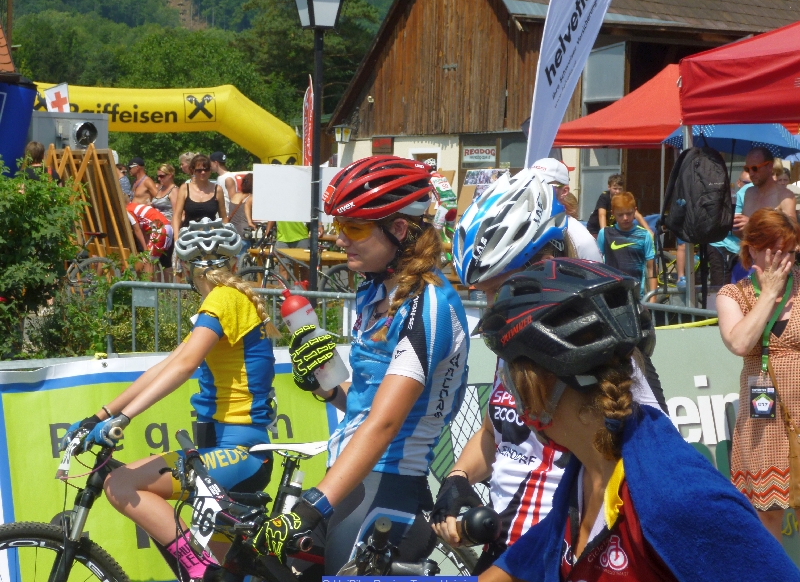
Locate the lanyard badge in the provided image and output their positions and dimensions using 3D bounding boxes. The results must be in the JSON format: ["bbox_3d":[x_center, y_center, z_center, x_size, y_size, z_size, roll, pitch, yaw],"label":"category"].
[{"bbox_3d":[1.260,0.189,7.250,0.155,0.490,0.110,1,4,-5],"label":"lanyard badge"}]

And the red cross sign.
[{"bbox_3d":[-3.844,-2.131,24.000,0.220,0.250,0.025,-12,4,-7],"label":"red cross sign"}]

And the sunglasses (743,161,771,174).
[{"bbox_3d":[2.192,-0.755,13.000,0.140,0.047,0.145,-17,12,-28],"label":"sunglasses"}]

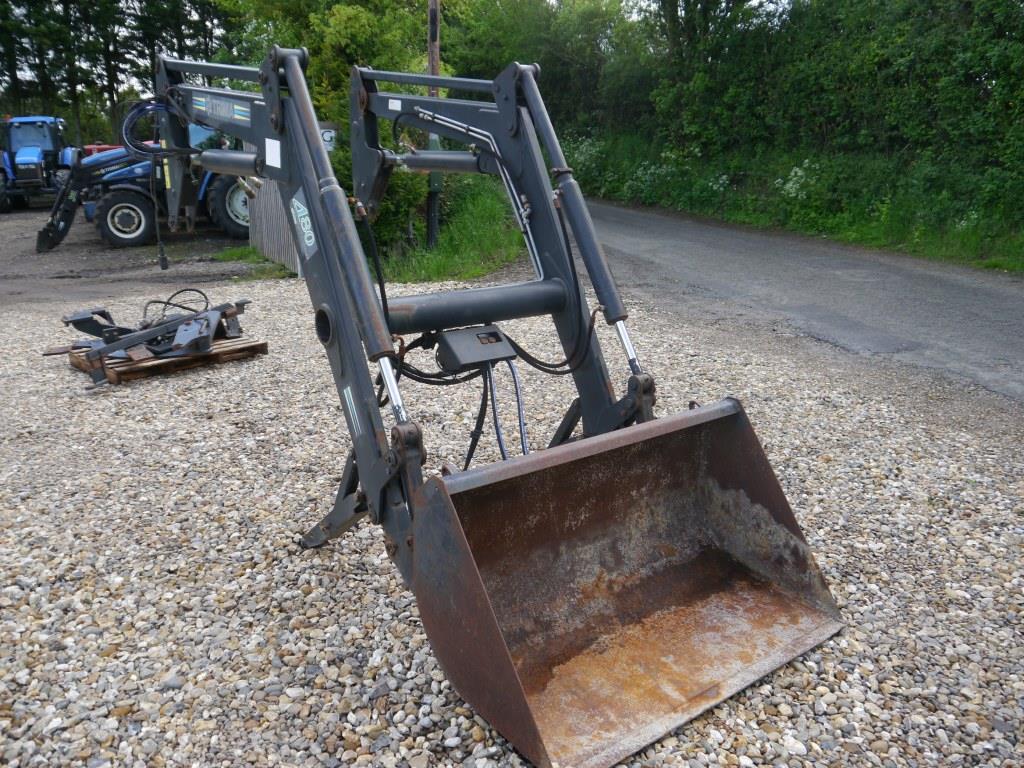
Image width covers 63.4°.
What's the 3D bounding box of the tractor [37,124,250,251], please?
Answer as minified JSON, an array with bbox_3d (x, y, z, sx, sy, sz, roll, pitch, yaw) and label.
[{"bbox_3d":[-7.126,-4.375,17.161,5.100,2.700,2.150,-7,18,-24],"label":"tractor"}]

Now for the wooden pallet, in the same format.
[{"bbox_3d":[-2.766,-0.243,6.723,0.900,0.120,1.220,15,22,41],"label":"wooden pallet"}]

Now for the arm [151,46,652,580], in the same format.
[{"bbox_3d":[-0.531,-0.428,3.674,1.191,2.080,2.501,-11,20,-35],"label":"arm"}]

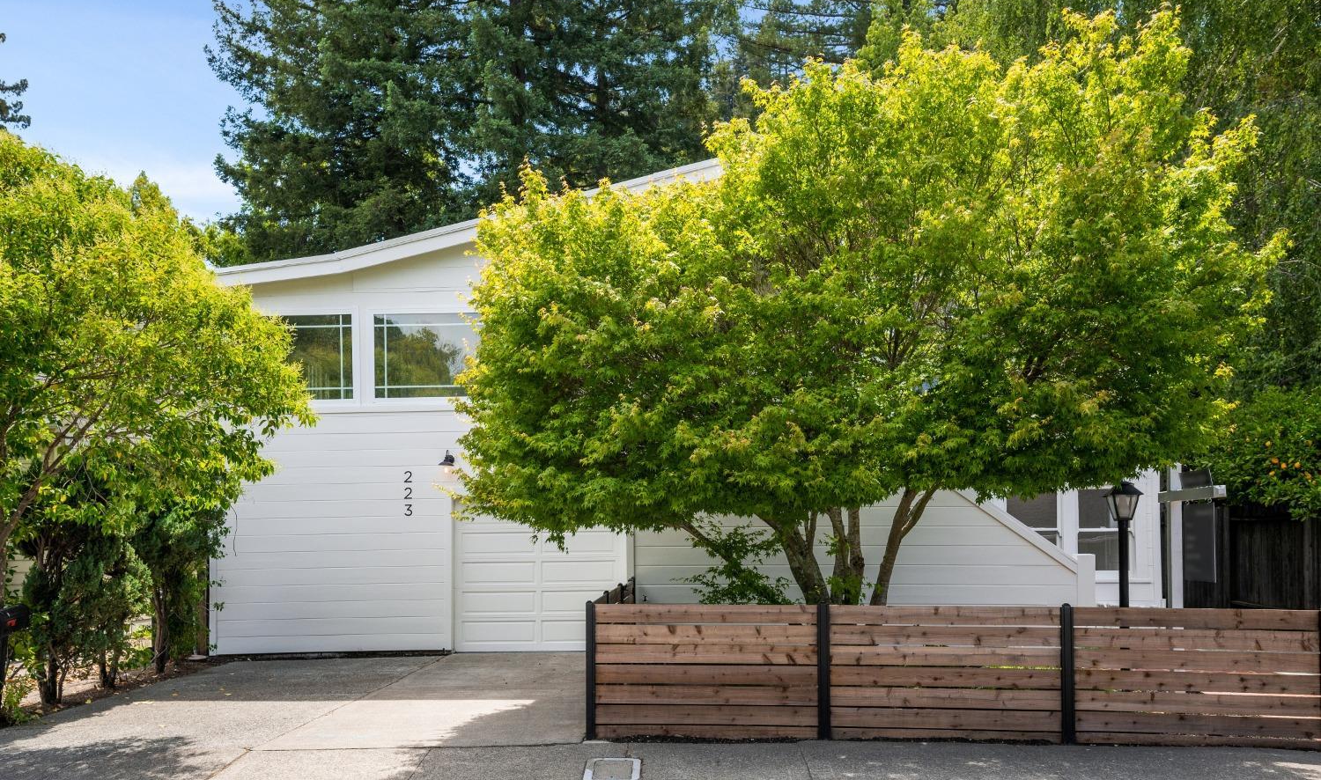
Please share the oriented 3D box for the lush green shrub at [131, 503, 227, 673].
[{"bbox_3d":[-5.900,2.360,13.500,1.150,2.200,1.100,0,-1,0],"label":"lush green shrub"}]

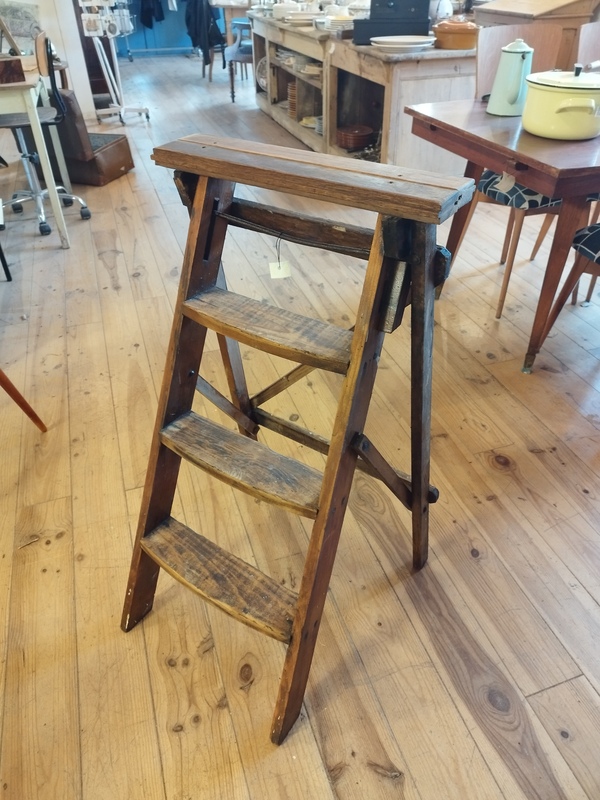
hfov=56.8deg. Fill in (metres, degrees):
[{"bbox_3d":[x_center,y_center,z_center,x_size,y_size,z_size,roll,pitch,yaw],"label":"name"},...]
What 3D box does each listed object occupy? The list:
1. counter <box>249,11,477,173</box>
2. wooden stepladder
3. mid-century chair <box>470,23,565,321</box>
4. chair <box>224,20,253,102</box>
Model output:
[{"bbox_3d":[0.330,-2.344,4.134,0.747,0.736,2.875,-13,41,-15],"label":"counter"},{"bbox_3d":[-0.064,0.083,1.004,0.546,0.908,0.529,22,44,25],"label":"wooden stepladder"},{"bbox_3d":[0.888,-0.866,2.167,0.425,0.908,0.529,-13,41,-15],"label":"mid-century chair"},{"bbox_3d":[-0.392,-3.341,5.362,0.540,0.750,0.560,3,39,5],"label":"chair"}]

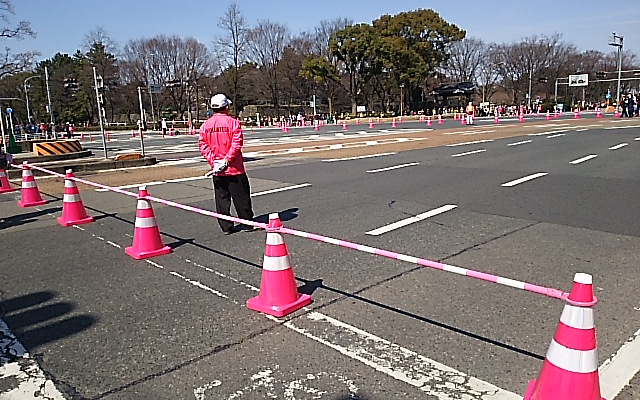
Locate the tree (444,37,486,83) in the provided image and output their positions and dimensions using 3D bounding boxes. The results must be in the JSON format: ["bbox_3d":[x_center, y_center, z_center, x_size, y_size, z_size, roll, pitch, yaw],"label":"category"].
[{"bbox_3d":[22.449,-19.155,85.000,7.000,11.800,7.000,-3,10,0],"label":"tree"}]

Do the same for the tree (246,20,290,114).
[{"bbox_3d":[-6.464,-16.270,71.000,5.800,13.410,5.800,-3,10,0],"label":"tree"}]

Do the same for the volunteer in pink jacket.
[{"bbox_3d":[-1.098,-0.431,6.617,0.530,1.660,0.380,-1,10,7],"label":"volunteer in pink jacket"}]

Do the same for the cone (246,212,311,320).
[{"bbox_3d":[-0.322,0.448,4.168,0.380,0.700,0.380,6,13,41],"label":"cone"}]

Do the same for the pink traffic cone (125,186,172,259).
[{"bbox_3d":[-1.857,0.214,5.918,0.380,0.700,0.380,-10,12,-37],"label":"pink traffic cone"}]

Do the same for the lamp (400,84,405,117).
[{"bbox_3d":[10.411,-12.412,70.000,0.500,4.330,0.500,-3,10,0],"label":"lamp"}]

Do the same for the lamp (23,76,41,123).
[{"bbox_3d":[-37.967,-12.414,73.000,2.100,8.210,0.350,-1,10,12],"label":"lamp"}]

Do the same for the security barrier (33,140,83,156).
[{"bbox_3d":[-11.312,-2.267,23.957,0.400,0.500,2.100,5,12,36],"label":"security barrier"}]

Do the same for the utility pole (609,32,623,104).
[{"bbox_3d":[33.085,-14.410,62.000,1.400,8.620,0.600,-3,10,0],"label":"utility pole"}]

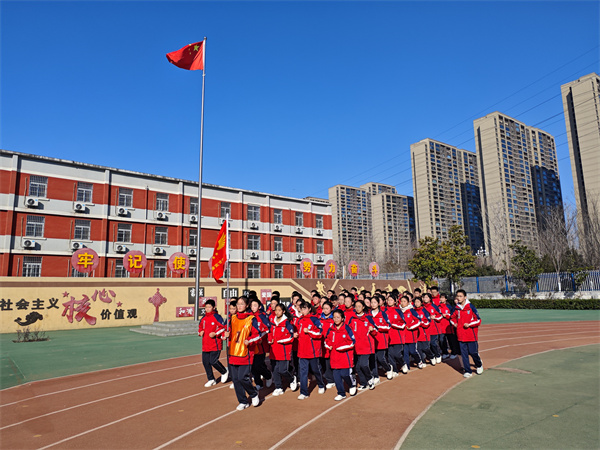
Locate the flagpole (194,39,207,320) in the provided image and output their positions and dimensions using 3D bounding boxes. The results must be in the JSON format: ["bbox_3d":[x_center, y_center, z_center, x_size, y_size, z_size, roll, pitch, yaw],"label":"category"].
[{"bbox_3d":[-5.024,-2.724,21.198,0.180,14.900,0.180,2,-10,-14],"label":"flagpole"}]

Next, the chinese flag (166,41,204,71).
[{"bbox_3d":[-6.119,-9.042,22.230,2.000,1.600,0.400,1,-10,-16],"label":"chinese flag"}]

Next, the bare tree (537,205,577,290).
[{"bbox_3d":[22.284,1.947,36.000,3.000,7.400,3.000,-7,-11,31],"label":"bare tree"}]

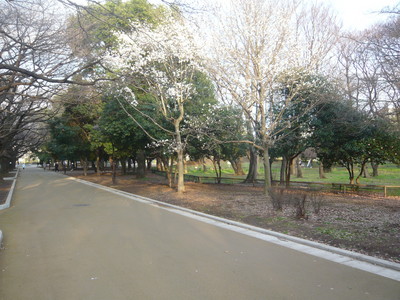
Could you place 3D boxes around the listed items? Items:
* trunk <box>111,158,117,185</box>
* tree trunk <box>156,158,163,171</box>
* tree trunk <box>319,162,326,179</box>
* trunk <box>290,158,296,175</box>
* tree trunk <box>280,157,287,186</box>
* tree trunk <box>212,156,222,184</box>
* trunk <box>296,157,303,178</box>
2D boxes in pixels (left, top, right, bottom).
[{"bbox_3d":[-5.936,1.475,22.200,0.330,1.784,0.330,0,-2,0],"label":"trunk"},{"bbox_3d":[-6.510,2.331,52.000,0.850,1.929,0.800,0,-2,0],"label":"tree trunk"},{"bbox_3d":[11.739,1.964,31.000,0.650,1.533,0.620,0,-2,0],"label":"tree trunk"},{"bbox_3d":[11.561,2.040,40.000,0.680,1.978,0.680,0,-2,0],"label":"trunk"},{"bbox_3d":[5.627,1.381,21.800,0.360,1.887,0.360,0,-2,0],"label":"tree trunk"},{"bbox_3d":[1.233,1.431,23.016,0.634,1.945,0.444,0,-2,0],"label":"tree trunk"},{"bbox_3d":[9.699,1.692,31.780,0.536,2.115,0.509,0,-2,0],"label":"trunk"}]

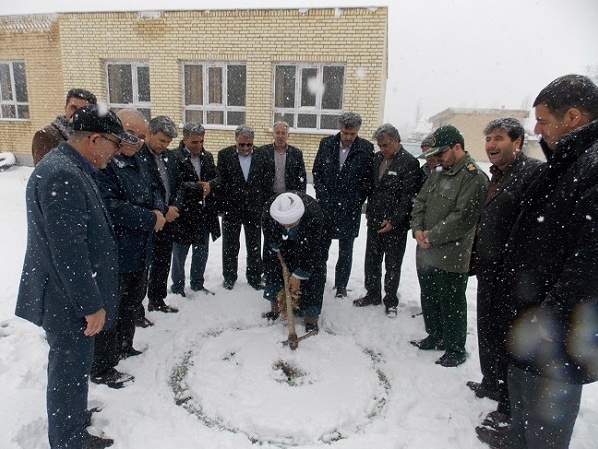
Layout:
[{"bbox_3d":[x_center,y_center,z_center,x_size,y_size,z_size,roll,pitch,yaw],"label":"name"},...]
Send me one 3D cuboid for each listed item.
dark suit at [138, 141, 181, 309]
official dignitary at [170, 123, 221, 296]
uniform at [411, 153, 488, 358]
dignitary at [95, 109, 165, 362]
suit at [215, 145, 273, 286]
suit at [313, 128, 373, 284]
[{"bbox_3d":[-1.199,0.040,3.396,0.380,1.420,0.520,11,13,40],"label":"dark suit"},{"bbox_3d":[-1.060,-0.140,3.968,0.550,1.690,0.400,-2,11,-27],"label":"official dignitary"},{"bbox_3d":[1.090,0.246,2.914,0.390,1.460,0.540,-5,15,-31],"label":"uniform"},{"bbox_3d":[-1.107,0.158,2.536,0.460,1.700,0.540,5,13,12],"label":"dignitary"},{"bbox_3d":[-0.552,-0.062,4.011,0.570,1.440,0.340,0,13,-11],"label":"suit"},{"bbox_3d":[0.448,-0.090,3.980,0.580,1.540,0.340,6,13,14],"label":"suit"}]

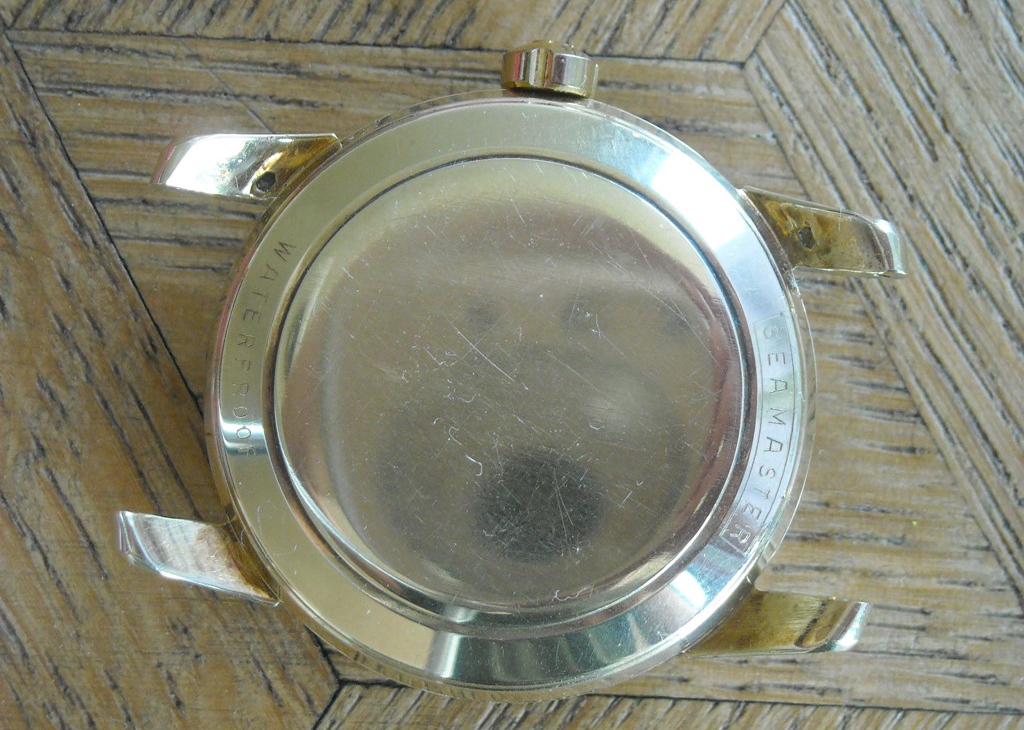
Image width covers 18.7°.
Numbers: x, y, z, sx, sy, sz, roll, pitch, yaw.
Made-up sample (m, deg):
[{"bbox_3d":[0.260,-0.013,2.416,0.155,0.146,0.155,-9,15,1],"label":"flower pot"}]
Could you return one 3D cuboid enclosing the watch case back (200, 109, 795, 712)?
[{"bbox_3d":[0.000,0.002,0.173,0.033,0.003,0.033,0,86,0],"label":"watch case back"}]

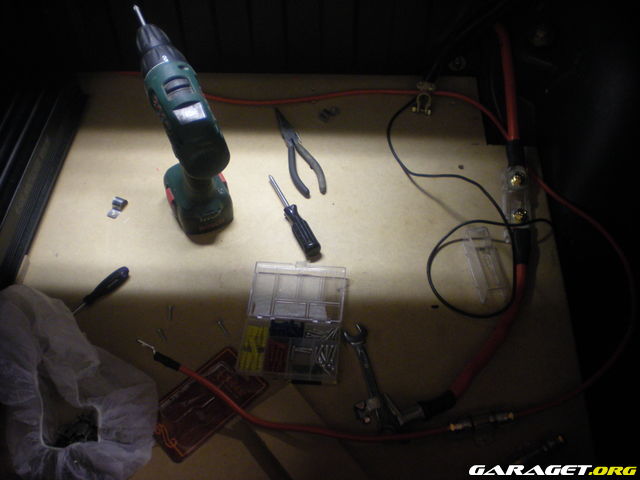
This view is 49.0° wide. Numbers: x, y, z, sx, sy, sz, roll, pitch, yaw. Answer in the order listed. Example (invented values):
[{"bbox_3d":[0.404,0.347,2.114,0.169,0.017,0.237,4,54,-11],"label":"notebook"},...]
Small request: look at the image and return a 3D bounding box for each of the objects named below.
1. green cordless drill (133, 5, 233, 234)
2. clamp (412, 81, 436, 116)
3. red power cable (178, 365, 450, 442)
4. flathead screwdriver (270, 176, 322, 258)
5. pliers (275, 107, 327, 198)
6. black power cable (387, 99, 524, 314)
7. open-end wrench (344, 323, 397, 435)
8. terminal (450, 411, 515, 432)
[{"bbox_3d":[-0.187,-0.162,0.944,0.078,0.230,0.315,-18,53,-12],"label":"green cordless drill"},{"bbox_3d":[0.166,-0.225,1.113,0.036,0.026,0.068,1,51,3],"label":"clamp"},{"bbox_3d":[-0.017,0.194,0.781,0.324,0.024,0.052,10,52,10],"label":"red power cable"},{"bbox_3d":[-0.037,-0.037,0.969,0.025,0.025,0.163,-21,53,-14],"label":"flathead screwdriver"},{"bbox_3d":[-0.035,-0.136,1.053,0.042,0.018,0.201,-16,52,-11],"label":"pliers"},{"bbox_3d":[0.186,-0.067,0.965,0.138,0.055,0.410,-8,51,-4],"label":"black power cable"},{"bbox_3d":[0.057,0.157,0.814,0.033,0.014,0.141,-11,51,-7],"label":"open-end wrench"},{"bbox_3d":[0.179,0.200,0.773,0.076,0.018,0.018,-10,51,-6],"label":"terminal"}]

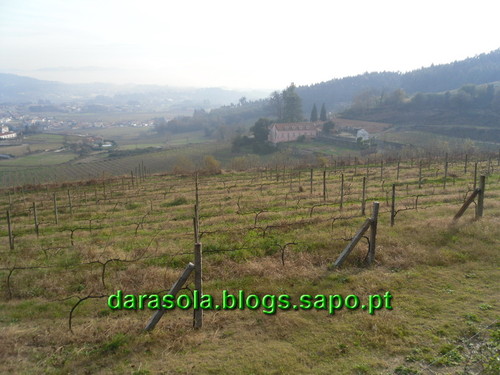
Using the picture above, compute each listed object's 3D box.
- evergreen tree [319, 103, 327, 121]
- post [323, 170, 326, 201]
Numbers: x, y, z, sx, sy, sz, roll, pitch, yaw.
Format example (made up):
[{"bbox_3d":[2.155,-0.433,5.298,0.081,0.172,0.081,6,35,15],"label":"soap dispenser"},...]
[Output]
[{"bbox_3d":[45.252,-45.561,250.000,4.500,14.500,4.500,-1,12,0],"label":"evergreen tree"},{"bbox_3d":[3.920,-0.072,21.116,0.090,1.550,0.090,-1,12,0],"label":"post"}]

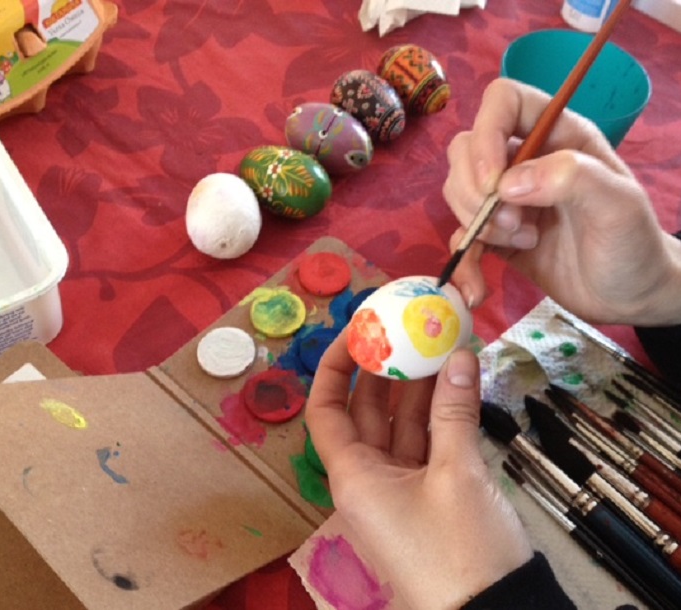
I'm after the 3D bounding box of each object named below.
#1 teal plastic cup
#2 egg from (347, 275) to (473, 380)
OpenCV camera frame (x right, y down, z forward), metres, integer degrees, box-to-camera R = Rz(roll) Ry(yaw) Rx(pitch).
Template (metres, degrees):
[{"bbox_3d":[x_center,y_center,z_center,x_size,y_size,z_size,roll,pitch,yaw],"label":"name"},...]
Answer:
[{"bbox_3d":[0.128,-0.100,0.496,0.082,0.098,0.082,7,52,0],"label":"teal plastic cup"},{"bbox_3d":[0.030,0.010,0.355,0.056,0.044,0.044,-15,90,6],"label":"egg"}]

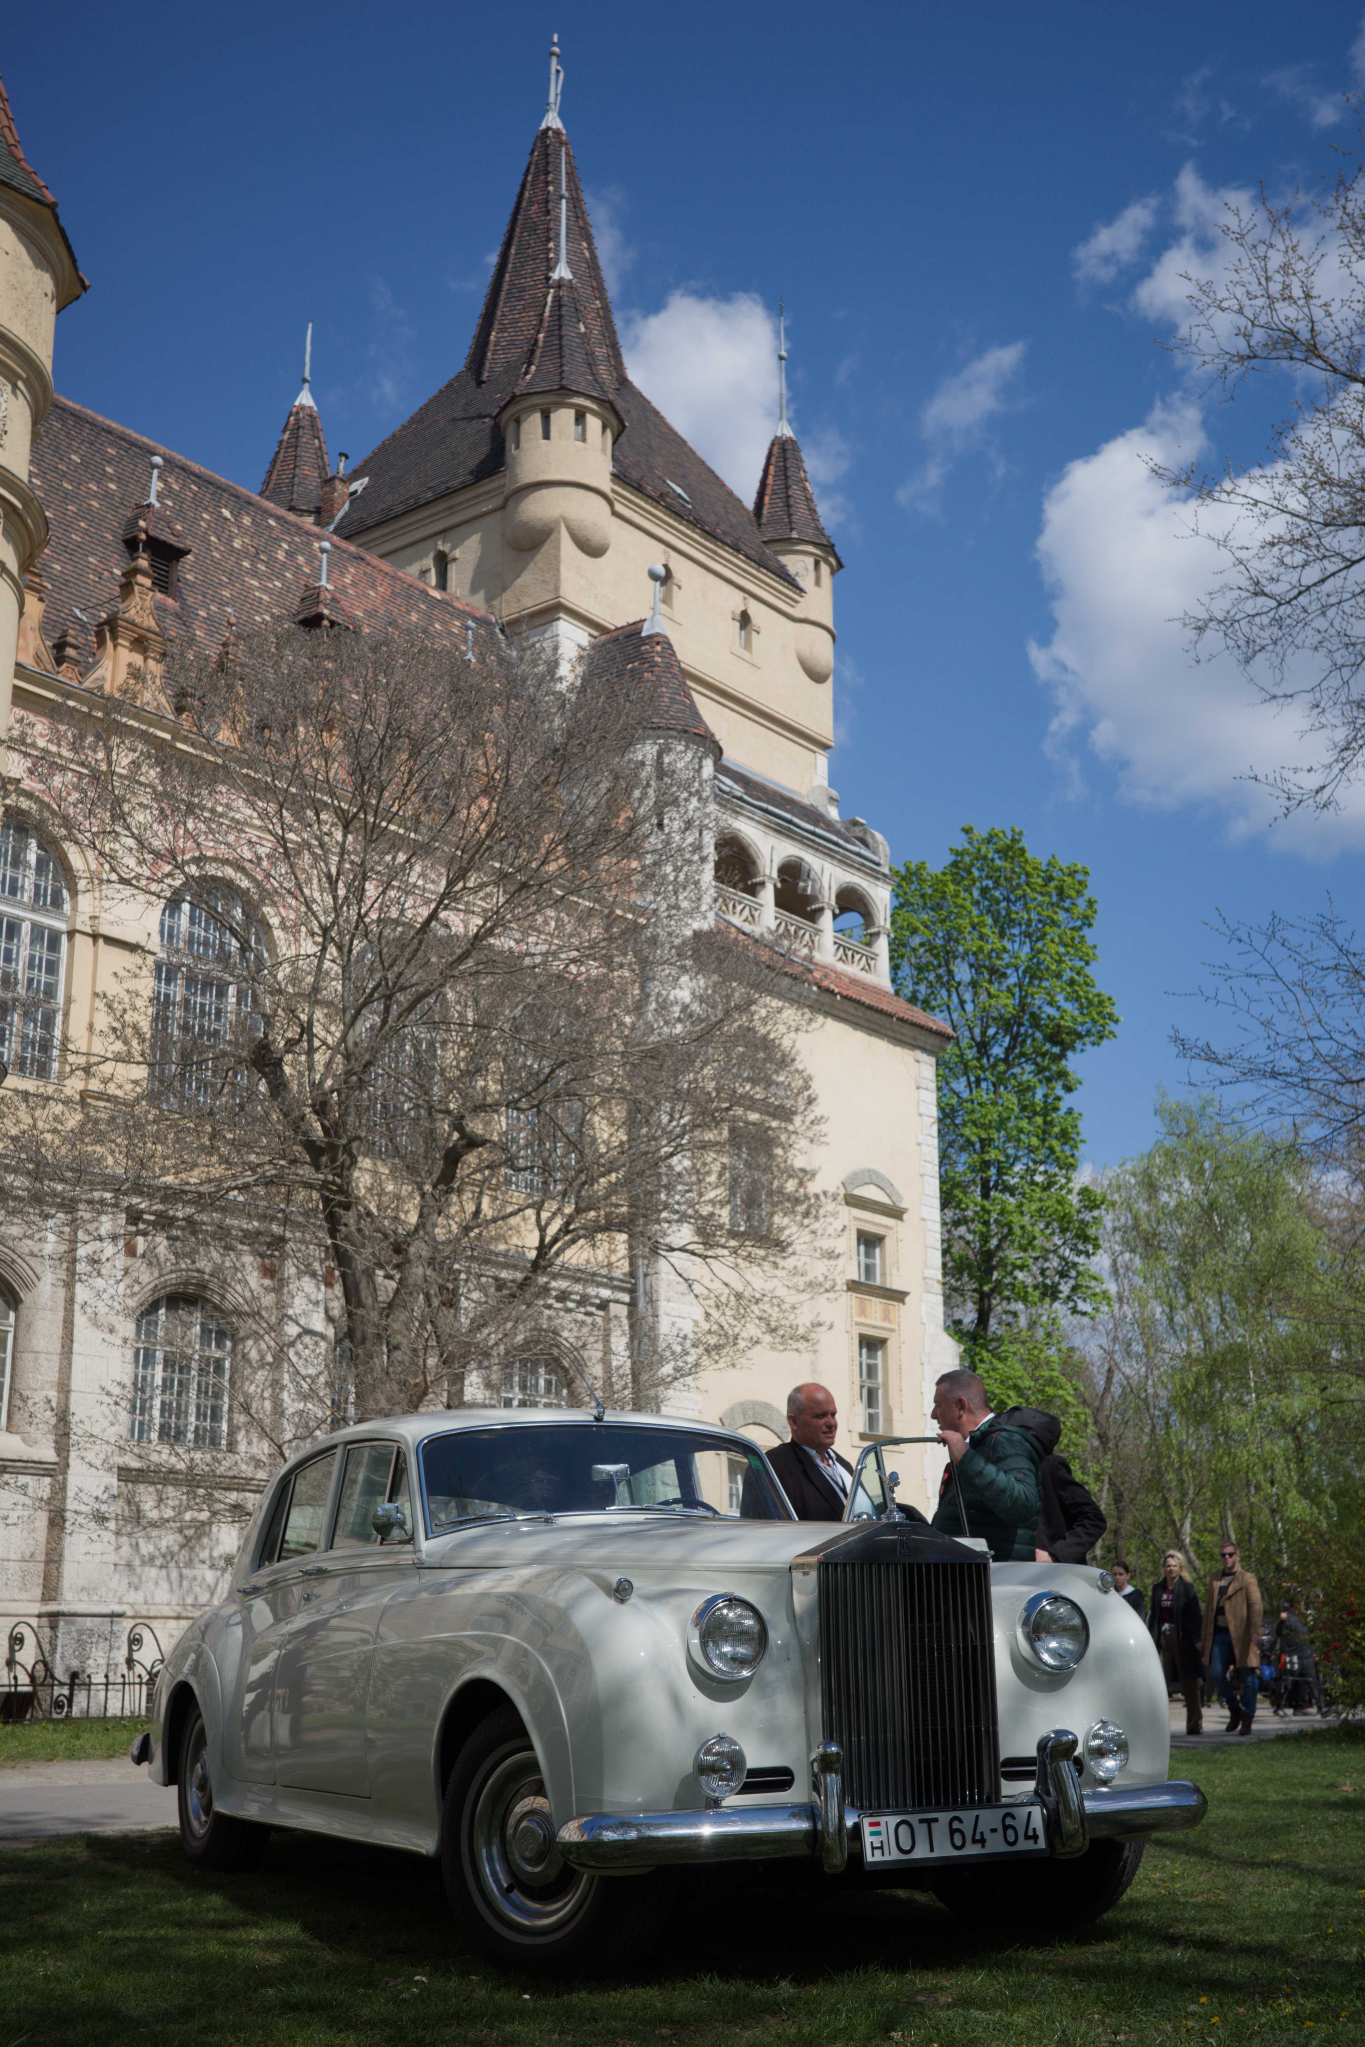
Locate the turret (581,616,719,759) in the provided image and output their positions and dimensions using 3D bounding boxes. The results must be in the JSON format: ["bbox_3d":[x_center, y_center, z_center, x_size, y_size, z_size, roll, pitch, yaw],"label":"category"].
[{"bbox_3d":[-0.547,-6.986,47.408,2.800,3.310,2.200,-12,-20,37],"label":"turret"}]

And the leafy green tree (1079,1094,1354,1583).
[{"bbox_3d":[10.743,7.183,45.499,5.800,11.816,5.800,0,-16,0],"label":"leafy green tree"}]

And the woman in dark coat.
[{"bbox_3d":[4.732,5.935,21.807,0.530,1.720,0.420,-7,-17,23],"label":"woman in dark coat"}]

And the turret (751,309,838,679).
[{"bbox_3d":[2.854,-14.725,63.330,3.105,12.058,3.105,0,-16,0],"label":"turret"}]

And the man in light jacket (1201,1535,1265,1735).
[{"bbox_3d":[5.273,5.882,21.822,0.580,1.790,0.460,-7,-17,23],"label":"man in light jacket"}]

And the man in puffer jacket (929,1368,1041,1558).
[{"bbox_3d":[1.133,2.133,8.203,0.480,1.790,0.550,-1,-16,2],"label":"man in puffer jacket"}]

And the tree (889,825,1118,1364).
[{"bbox_3d":[8.488,5.584,60.736,7.200,23.110,7.000,0,-16,0],"label":"tree"}]

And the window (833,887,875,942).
[{"bbox_3d":[3.789,-2.446,51.191,0.400,1.450,1.650,-12,-20,37],"label":"window"}]

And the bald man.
[{"bbox_3d":[0.451,2.190,8.214,0.560,1.780,0.360,14,-21,-40],"label":"bald man"}]

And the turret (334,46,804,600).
[{"bbox_3d":[-3.673,-19.830,63.710,11.050,17.870,11.637,-12,-20,36],"label":"turret"}]

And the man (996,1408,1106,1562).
[{"bbox_3d":[1.368,2.265,8.603,0.450,1.750,0.550,15,-22,-43],"label":"man"}]

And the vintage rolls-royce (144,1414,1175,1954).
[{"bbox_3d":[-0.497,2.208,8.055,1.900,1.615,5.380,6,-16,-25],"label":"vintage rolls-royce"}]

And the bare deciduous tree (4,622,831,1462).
[{"bbox_3d":[-2.986,1.314,25.589,9.000,12.500,8.600,0,-16,0],"label":"bare deciduous tree"}]

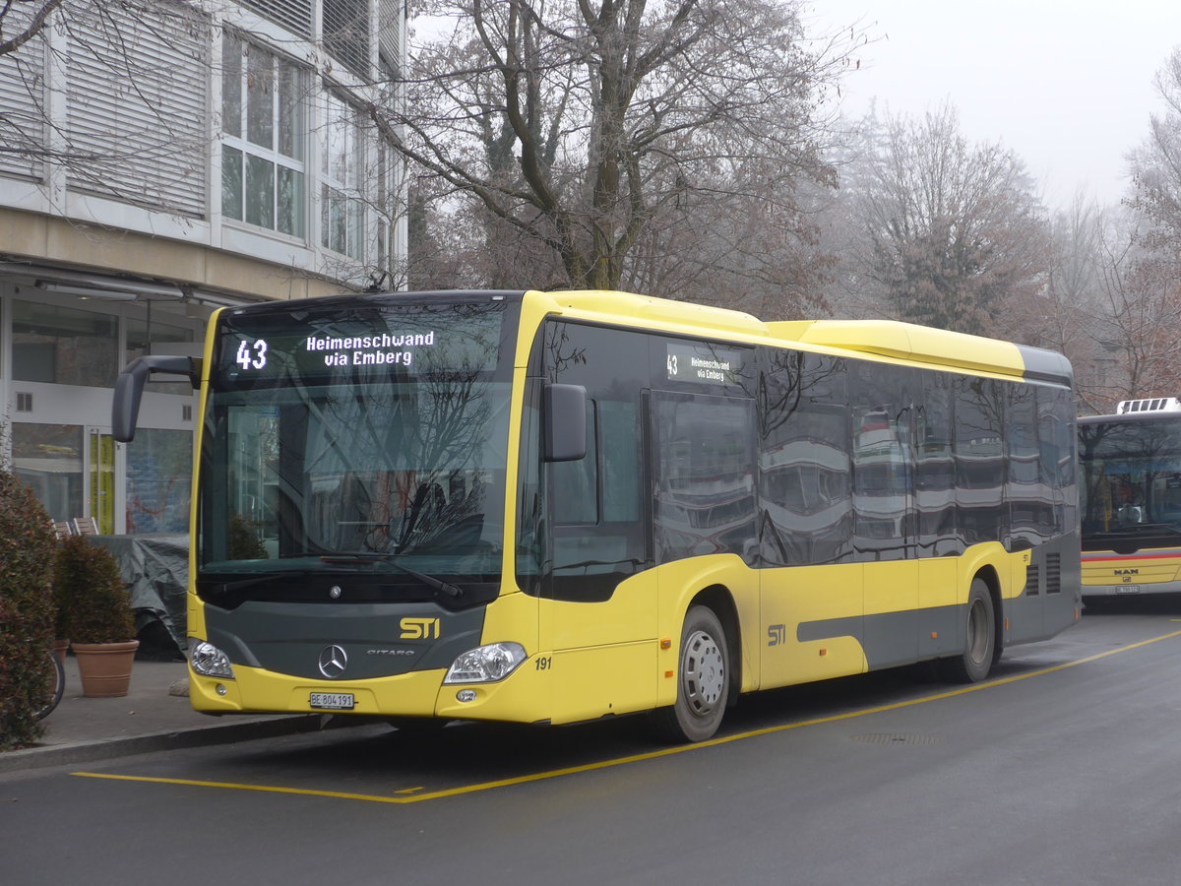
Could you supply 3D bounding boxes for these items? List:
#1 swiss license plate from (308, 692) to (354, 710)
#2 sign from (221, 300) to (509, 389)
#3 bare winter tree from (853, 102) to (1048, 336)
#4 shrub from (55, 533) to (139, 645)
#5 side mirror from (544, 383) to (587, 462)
[{"bbox_3d":[-1.541,1.538,15.062,0.305,0.090,0.020,-2,-2,27],"label":"swiss license plate"},{"bbox_3d":[-1.408,-0.589,15.438,2.030,0.420,0.120,-2,-2,27],"label":"sign"},{"bbox_3d":[10.258,-3.081,72.000,6.200,13.230,6.000,0,-2,0],"label":"bare winter tree"},{"bbox_3d":[-3.912,1.161,20.050,0.610,0.860,0.600,0,-2,0],"label":"shrub"},{"bbox_3d":[-0.143,-0.123,14.674,0.240,0.460,0.130,-2,-2,27],"label":"side mirror"}]

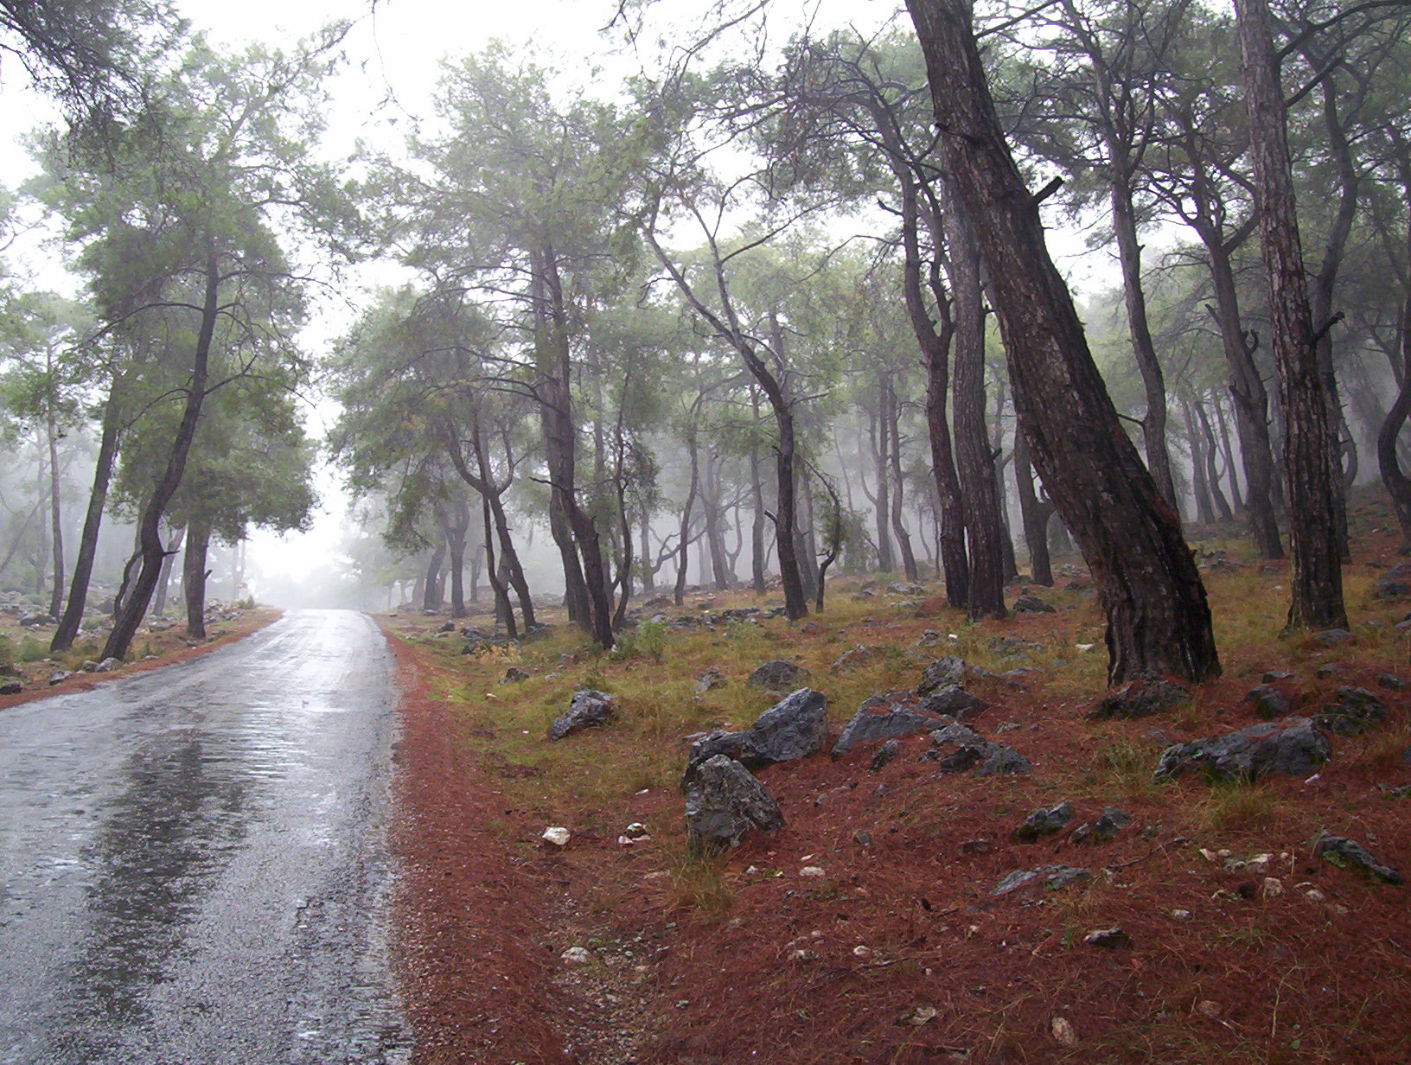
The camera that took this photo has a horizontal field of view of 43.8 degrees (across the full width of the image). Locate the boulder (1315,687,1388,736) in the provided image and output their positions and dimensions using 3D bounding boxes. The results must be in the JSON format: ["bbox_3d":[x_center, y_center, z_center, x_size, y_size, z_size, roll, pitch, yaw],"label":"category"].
[{"bbox_3d":[3.232,0.898,8.800,0.357,0.254,0.320,0,-2,0],"label":"boulder"}]

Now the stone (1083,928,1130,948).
[{"bbox_3d":[1.313,1.328,5.750,0.154,0.051,0.110,0,-2,0],"label":"stone"}]

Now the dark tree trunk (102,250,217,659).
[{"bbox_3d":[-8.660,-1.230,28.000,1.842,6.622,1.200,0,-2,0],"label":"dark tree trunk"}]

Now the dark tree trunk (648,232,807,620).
[{"bbox_3d":[0.373,-1.848,30.500,2.755,6.739,1.100,0,-2,0],"label":"dark tree trunk"}]

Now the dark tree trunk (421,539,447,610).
[{"bbox_3d":[-8.987,1.402,58.000,0.837,2.403,0.700,0,-2,0],"label":"dark tree trunk"}]

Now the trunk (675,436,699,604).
[{"bbox_3d":[-0.494,-0.339,45.000,0.621,4.548,0.450,0,-2,0],"label":"trunk"}]

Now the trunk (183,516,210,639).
[{"bbox_3d":[-12.160,1.107,42.000,0.632,2.927,0.600,0,-2,0],"label":"trunk"}]

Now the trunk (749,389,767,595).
[{"bbox_3d":[1.401,-1.092,47.000,0.472,5.517,0.420,0,-2,0],"label":"trunk"}]

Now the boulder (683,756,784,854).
[{"bbox_3d":[0.134,1.269,8.200,0.459,0.463,0.400,0,-2,0],"label":"boulder"}]

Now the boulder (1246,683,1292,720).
[{"bbox_3d":[3.013,0.909,9.400,0.249,0.195,0.240,0,-2,0],"label":"boulder"}]

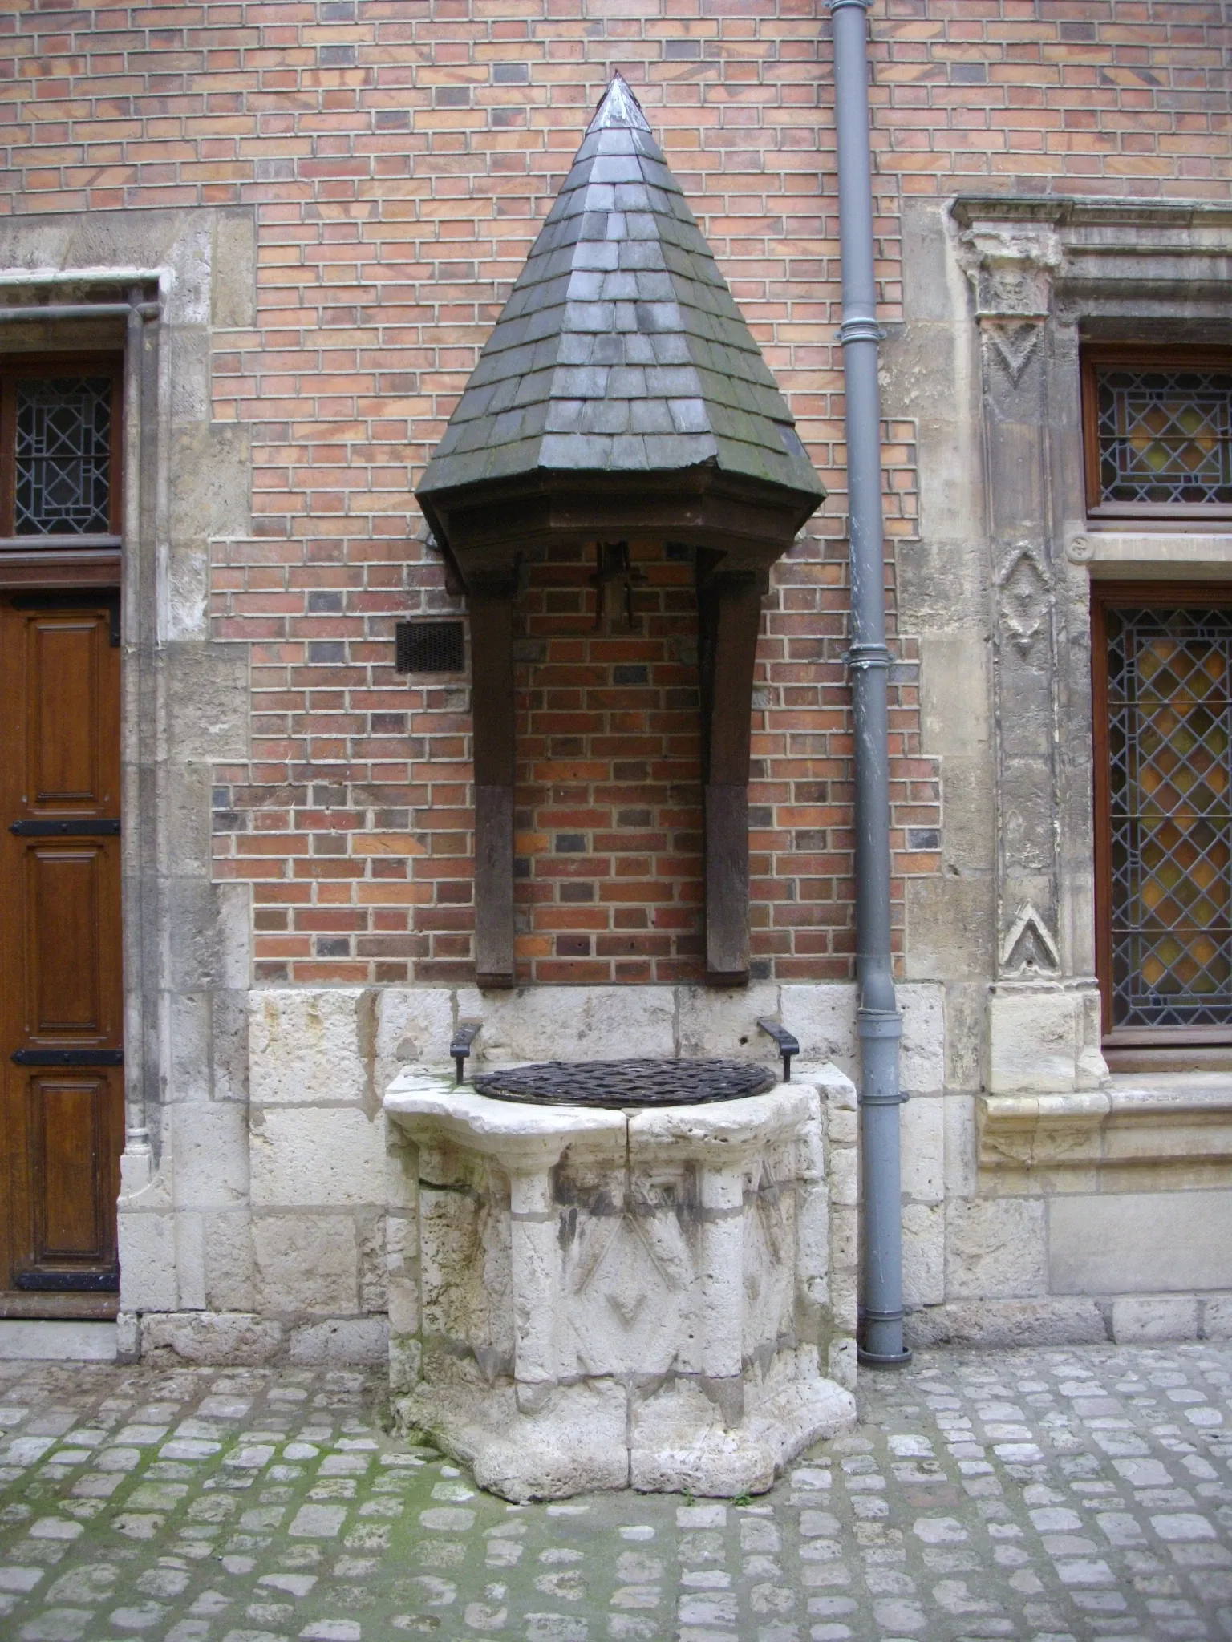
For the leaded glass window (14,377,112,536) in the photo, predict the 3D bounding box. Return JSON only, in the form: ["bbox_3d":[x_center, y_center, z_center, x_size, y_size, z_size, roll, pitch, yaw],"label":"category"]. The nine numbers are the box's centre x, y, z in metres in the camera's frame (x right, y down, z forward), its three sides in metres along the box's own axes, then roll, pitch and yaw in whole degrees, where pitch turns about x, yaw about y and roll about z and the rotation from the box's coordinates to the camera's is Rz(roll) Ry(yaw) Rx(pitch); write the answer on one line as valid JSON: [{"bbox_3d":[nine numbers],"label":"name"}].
[{"bbox_3d":[-1.770,-1.170,5.646,0.313,0.514,0.040,0,-2,0],"label":"leaded glass window"}]

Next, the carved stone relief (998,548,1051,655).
[{"bbox_3d":[1.237,-0.664,5.352,0.159,0.332,0.060,0,-2,0],"label":"carved stone relief"}]

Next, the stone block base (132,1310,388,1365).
[{"bbox_3d":[-1.064,1.550,5.329,0.765,0.164,0.150,0,-2,0],"label":"stone block base"}]

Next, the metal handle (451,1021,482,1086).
[{"bbox_3d":[-0.434,0.657,5.107,0.060,0.150,0.510,0,-2,0],"label":"metal handle"}]

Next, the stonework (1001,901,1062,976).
[{"bbox_3d":[1.247,0.359,5.328,0.185,0.224,0.080,0,-2,0],"label":"stonework"}]

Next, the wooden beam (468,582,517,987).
[{"bbox_3d":[-0.340,-0.073,5.041,0.140,1.115,0.690,0,-2,0],"label":"wooden beam"}]

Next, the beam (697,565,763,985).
[{"bbox_3d":[0.328,-0.096,5.040,0.135,1.140,0.690,0,-2,0],"label":"beam"}]

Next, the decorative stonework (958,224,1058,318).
[{"bbox_3d":[1.178,-1.642,5.364,0.311,0.296,0.200,0,-2,0],"label":"decorative stonework"}]

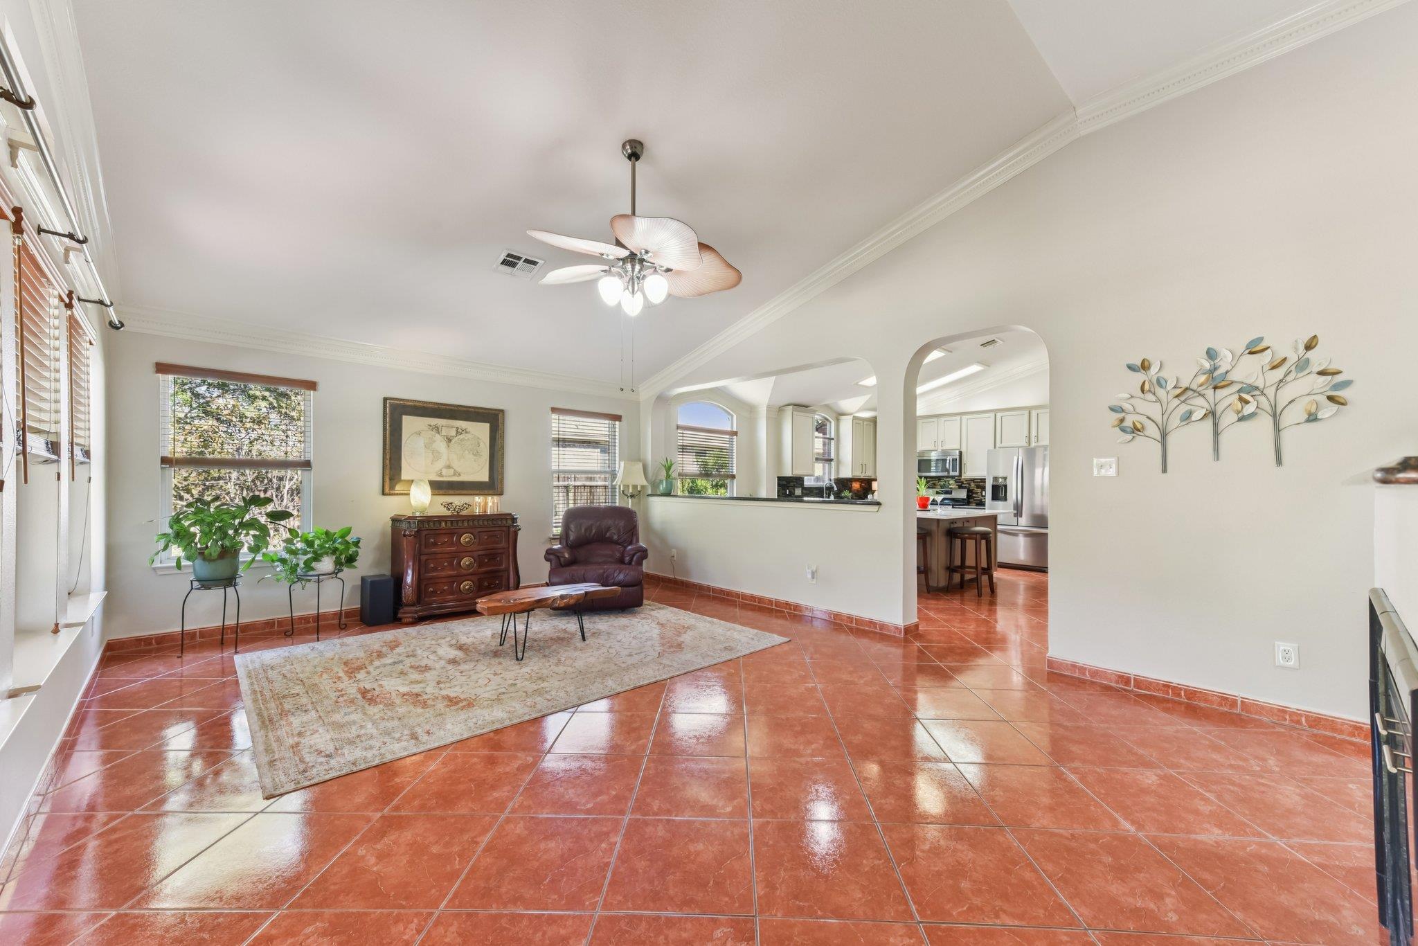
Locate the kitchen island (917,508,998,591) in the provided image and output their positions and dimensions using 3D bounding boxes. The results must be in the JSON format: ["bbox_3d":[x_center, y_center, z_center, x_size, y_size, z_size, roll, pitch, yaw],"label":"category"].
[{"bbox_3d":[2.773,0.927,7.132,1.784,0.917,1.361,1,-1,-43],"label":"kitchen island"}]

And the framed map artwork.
[{"bbox_3d":[-2.617,-0.230,5.501,1.149,0.902,0.044,1,-1,-43],"label":"framed map artwork"}]

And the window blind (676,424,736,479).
[{"bbox_3d":[-0.008,-0.294,8.372,1.262,0.762,0.070,1,-1,-44],"label":"window blind"}]

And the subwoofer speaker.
[{"bbox_3d":[-2.915,1.105,4.850,0.185,0.400,0.280,1,-1,-42],"label":"subwoofer speaker"}]

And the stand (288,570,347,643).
[{"bbox_3d":[-3.147,1.054,4.445,0.363,0.509,0.363,1,-1,-43],"label":"stand"}]

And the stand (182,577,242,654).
[{"bbox_3d":[-3.621,1.034,4.016,0.333,0.529,0.358,1,-1,-43],"label":"stand"}]

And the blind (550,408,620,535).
[{"bbox_3d":[-1.437,-0.006,6.549,0.955,1.450,0.070,1,-1,-44],"label":"blind"}]

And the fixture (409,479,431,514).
[{"bbox_3d":[-2.625,0.219,5.026,0.204,0.338,0.204,1,-1,-44],"label":"fixture"}]

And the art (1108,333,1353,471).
[{"bbox_3d":[2.858,-0.369,3.104,0.045,0.730,1.000,1,-1,-44],"label":"art"}]

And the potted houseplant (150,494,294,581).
[{"bbox_3d":[-3.584,0.493,4.062,0.746,0.665,0.655,1,-1,-43],"label":"potted houseplant"}]

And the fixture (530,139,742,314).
[{"bbox_3d":[-0.451,-1.432,3.247,1.310,1.048,1.310,1,-1,-43],"label":"fixture"}]

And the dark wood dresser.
[{"bbox_3d":[-2.422,0.865,5.316,1.043,0.925,0.524,1,-1,-43],"label":"dark wood dresser"}]

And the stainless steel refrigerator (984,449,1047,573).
[{"bbox_3d":[4.813,0.526,8.365,0.867,1.784,0.917,1,-1,-43],"label":"stainless steel refrigerator"}]

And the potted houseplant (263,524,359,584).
[{"bbox_3d":[-3.191,0.653,4.450,0.595,0.454,0.544,1,-1,-43],"label":"potted houseplant"}]

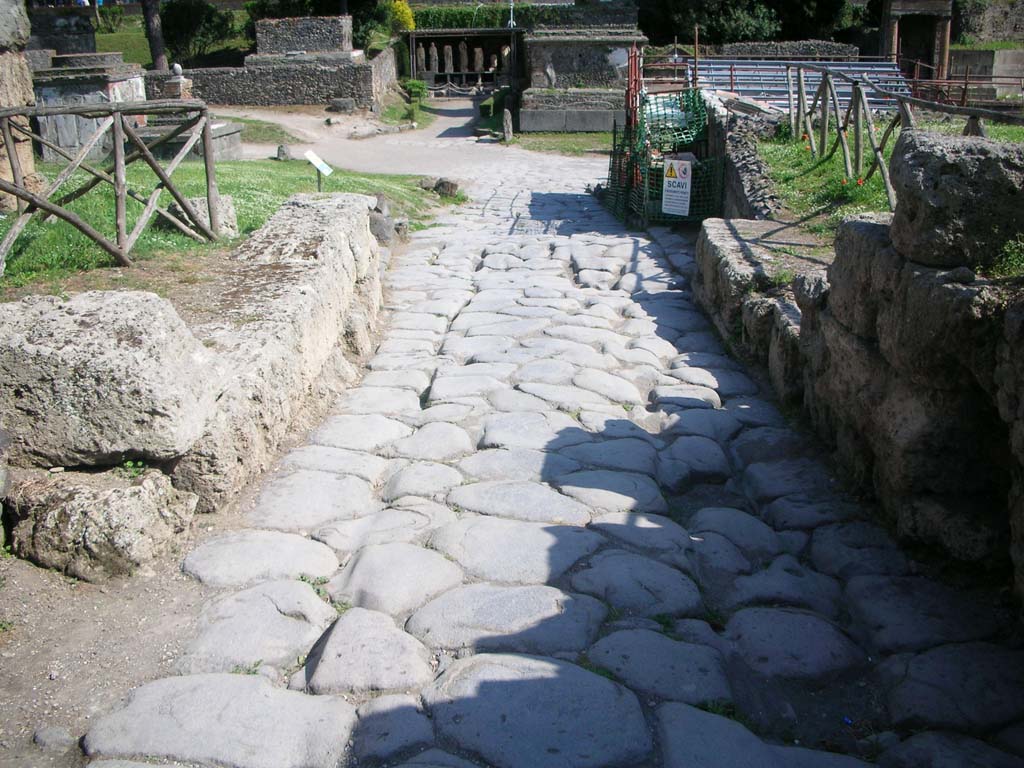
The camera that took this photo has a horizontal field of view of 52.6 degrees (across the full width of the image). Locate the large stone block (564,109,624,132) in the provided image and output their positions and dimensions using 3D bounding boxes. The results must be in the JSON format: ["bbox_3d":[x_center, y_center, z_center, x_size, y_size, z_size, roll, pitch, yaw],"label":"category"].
[{"bbox_3d":[2.619,-8.729,34.276,1.691,0.699,0.800,0,18,0],"label":"large stone block"}]

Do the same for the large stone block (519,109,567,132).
[{"bbox_3d":[1.018,-8.729,34.276,1.511,0.699,0.800,0,18,0],"label":"large stone block"}]

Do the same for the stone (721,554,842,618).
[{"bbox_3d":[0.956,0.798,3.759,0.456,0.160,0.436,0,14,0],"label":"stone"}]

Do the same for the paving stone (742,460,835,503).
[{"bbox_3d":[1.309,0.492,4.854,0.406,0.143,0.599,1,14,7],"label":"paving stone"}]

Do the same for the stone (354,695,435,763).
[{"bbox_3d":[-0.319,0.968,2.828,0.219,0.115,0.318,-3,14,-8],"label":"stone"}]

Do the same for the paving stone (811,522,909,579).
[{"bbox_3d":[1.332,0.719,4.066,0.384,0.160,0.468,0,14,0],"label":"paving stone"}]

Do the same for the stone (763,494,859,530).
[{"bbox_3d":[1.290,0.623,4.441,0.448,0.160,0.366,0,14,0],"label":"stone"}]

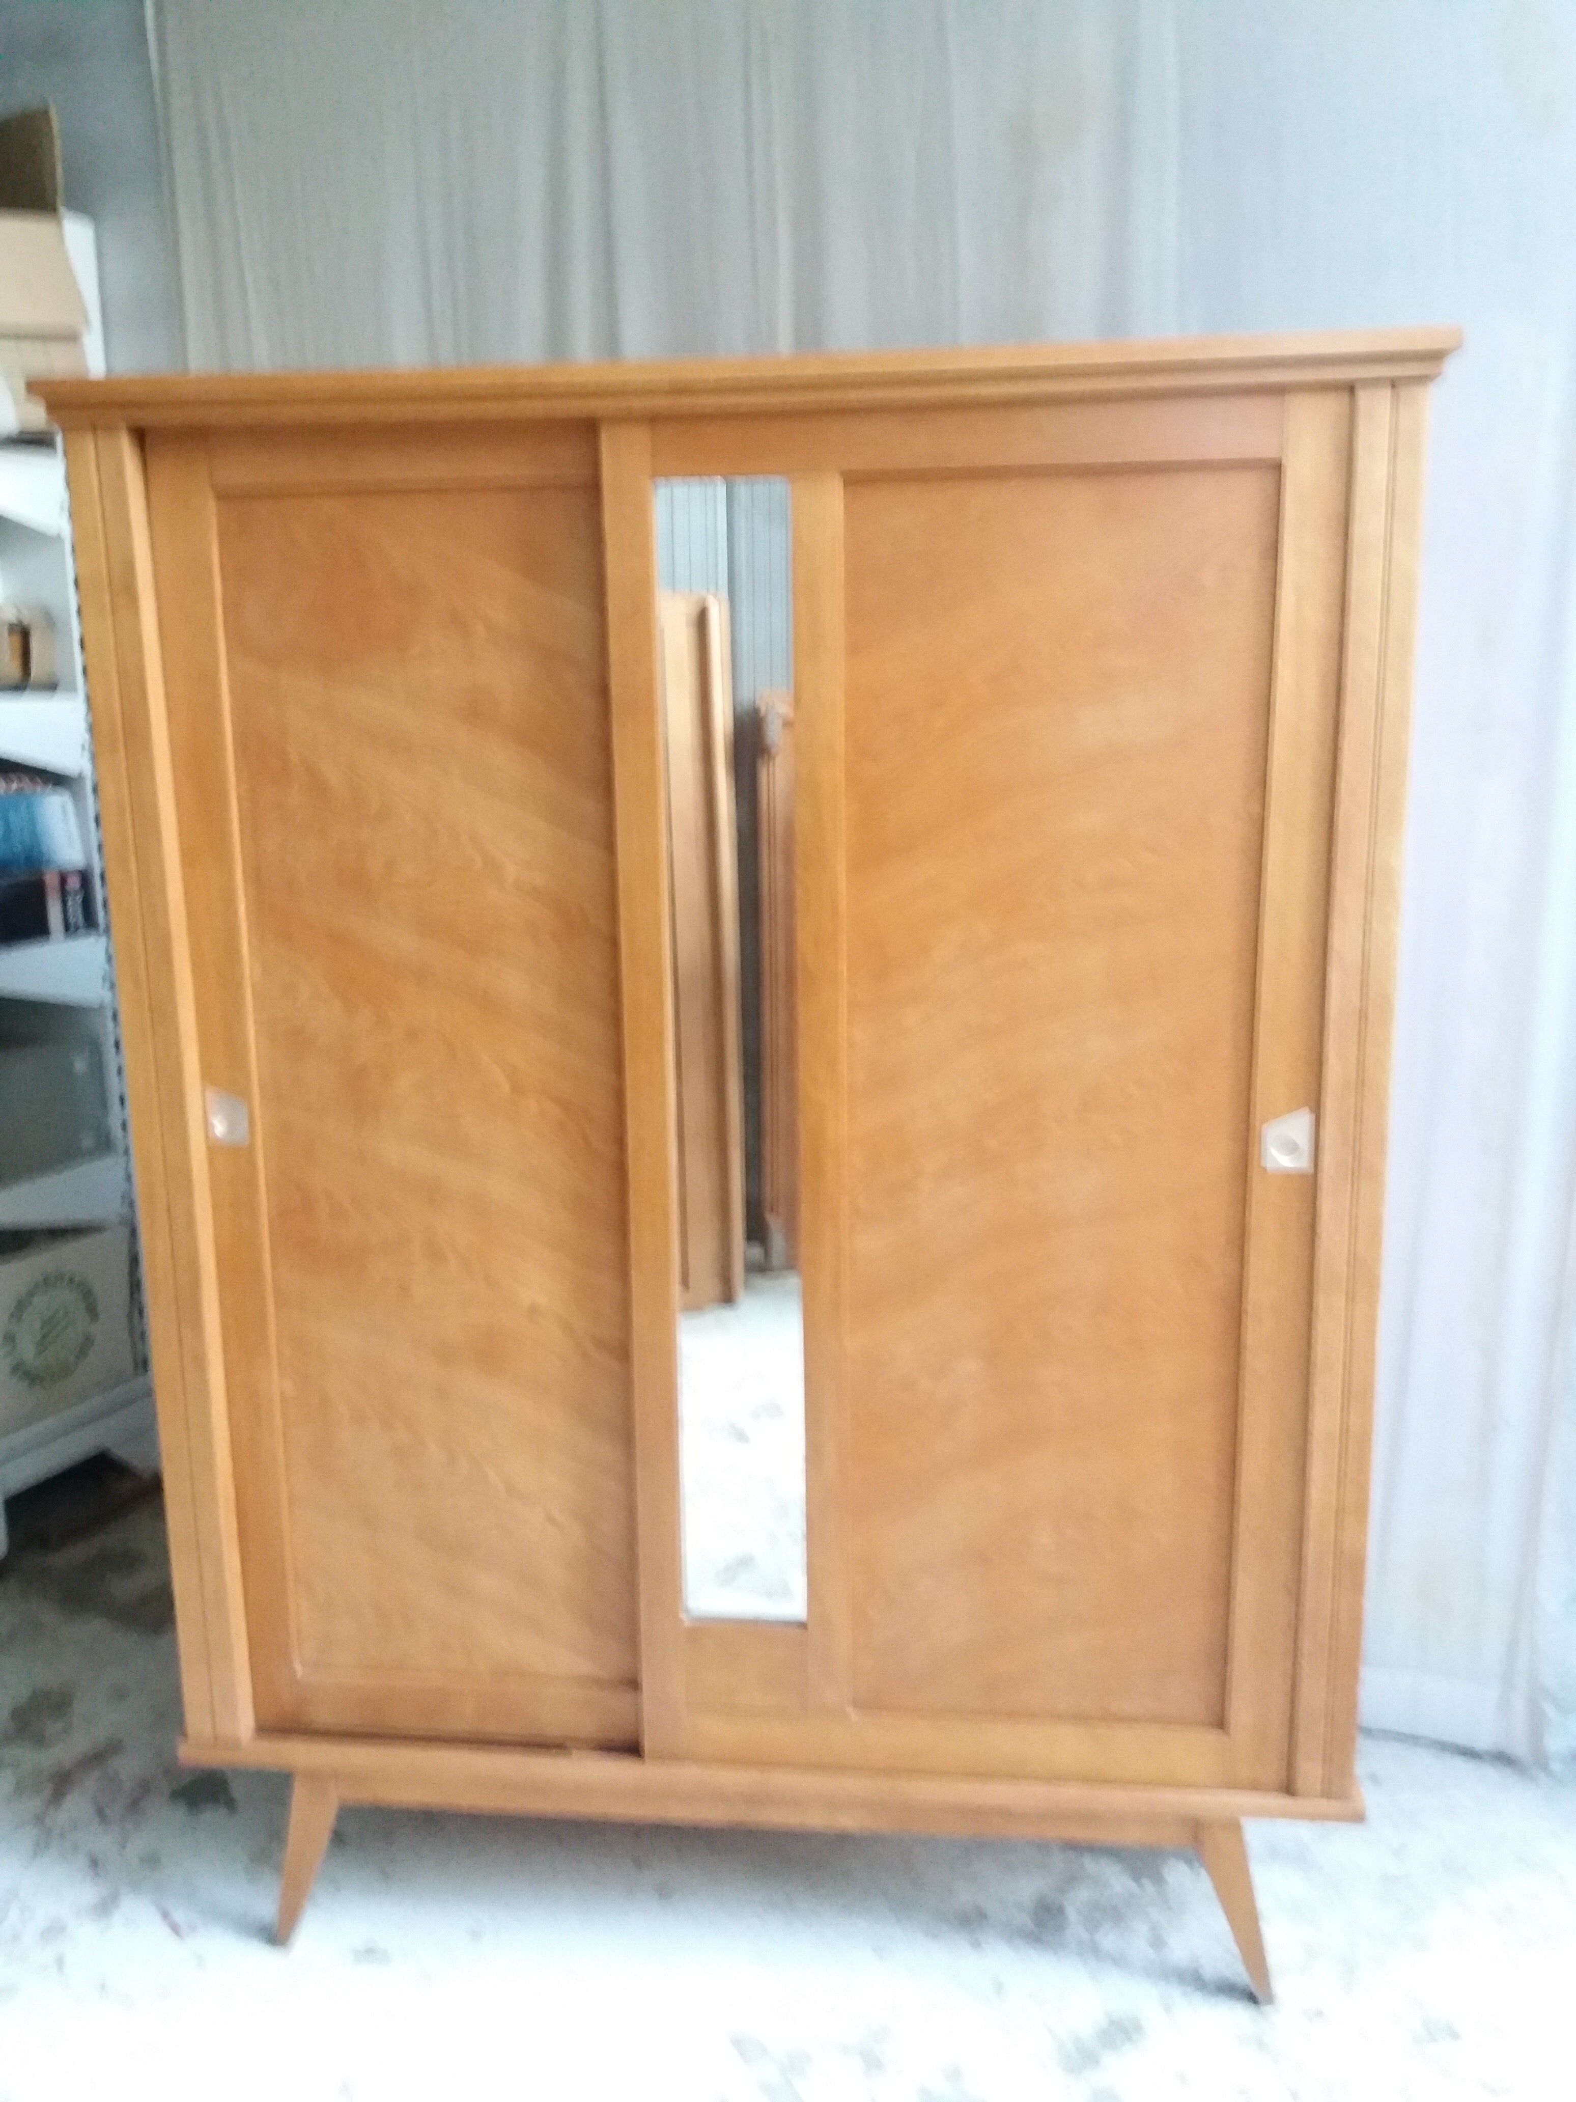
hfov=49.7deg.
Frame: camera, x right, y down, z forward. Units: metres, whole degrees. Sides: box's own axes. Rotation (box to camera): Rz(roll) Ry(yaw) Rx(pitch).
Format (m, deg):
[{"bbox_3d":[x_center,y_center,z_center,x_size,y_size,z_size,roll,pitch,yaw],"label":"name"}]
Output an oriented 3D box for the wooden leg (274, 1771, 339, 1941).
[{"bbox_3d":[-0.572,0.951,2.046,0.089,0.241,0.055,0,11,6],"label":"wooden leg"}]

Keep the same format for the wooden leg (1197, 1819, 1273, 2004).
[{"bbox_3d":[0.506,0.955,1.933,0.089,0.241,0.055,0,11,6],"label":"wooden leg"}]

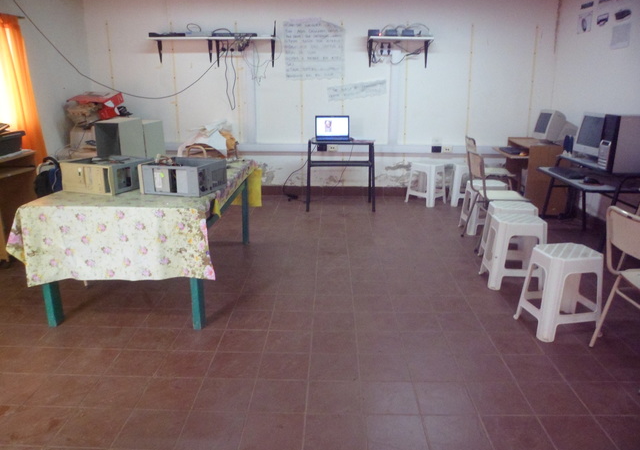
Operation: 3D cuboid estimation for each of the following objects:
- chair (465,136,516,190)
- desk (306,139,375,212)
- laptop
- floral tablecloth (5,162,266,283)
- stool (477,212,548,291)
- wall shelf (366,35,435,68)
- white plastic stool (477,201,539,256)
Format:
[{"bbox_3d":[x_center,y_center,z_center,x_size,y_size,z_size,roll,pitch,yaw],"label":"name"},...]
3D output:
[{"bbox_3d":[1.864,-0.547,5.286,0.468,0.802,0.418,1,16,1],"label":"chair"},{"bbox_3d":[0.238,-0.578,5.427,0.732,0.768,0.504,1,16,1],"label":"desk"},{"bbox_3d":[0.147,-1.083,5.411,0.370,0.260,0.270,1,15,1],"label":"laptop"},{"bbox_3d":[-1.051,-0.123,3.319,1.060,0.410,1.856,1,15,1],"label":"floral tablecloth"},{"bbox_3d":[1.335,0.180,3.289,0.355,0.456,0.355,2,16,6],"label":"stool"},{"bbox_3d":[0.909,-1.969,5.487,0.761,0.348,0.264,1,16,1],"label":"wall shelf"},{"bbox_3d":[1.444,0.070,3.688,0.355,0.456,0.355,2,16,7],"label":"white plastic stool"}]

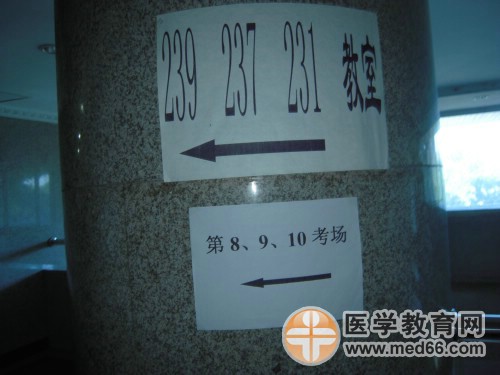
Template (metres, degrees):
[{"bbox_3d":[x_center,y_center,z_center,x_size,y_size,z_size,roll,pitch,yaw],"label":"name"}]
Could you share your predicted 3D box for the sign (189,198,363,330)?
[{"bbox_3d":[0.050,0.131,0.696,0.293,0.210,0.022,-4,-1,-4],"label":"sign"}]

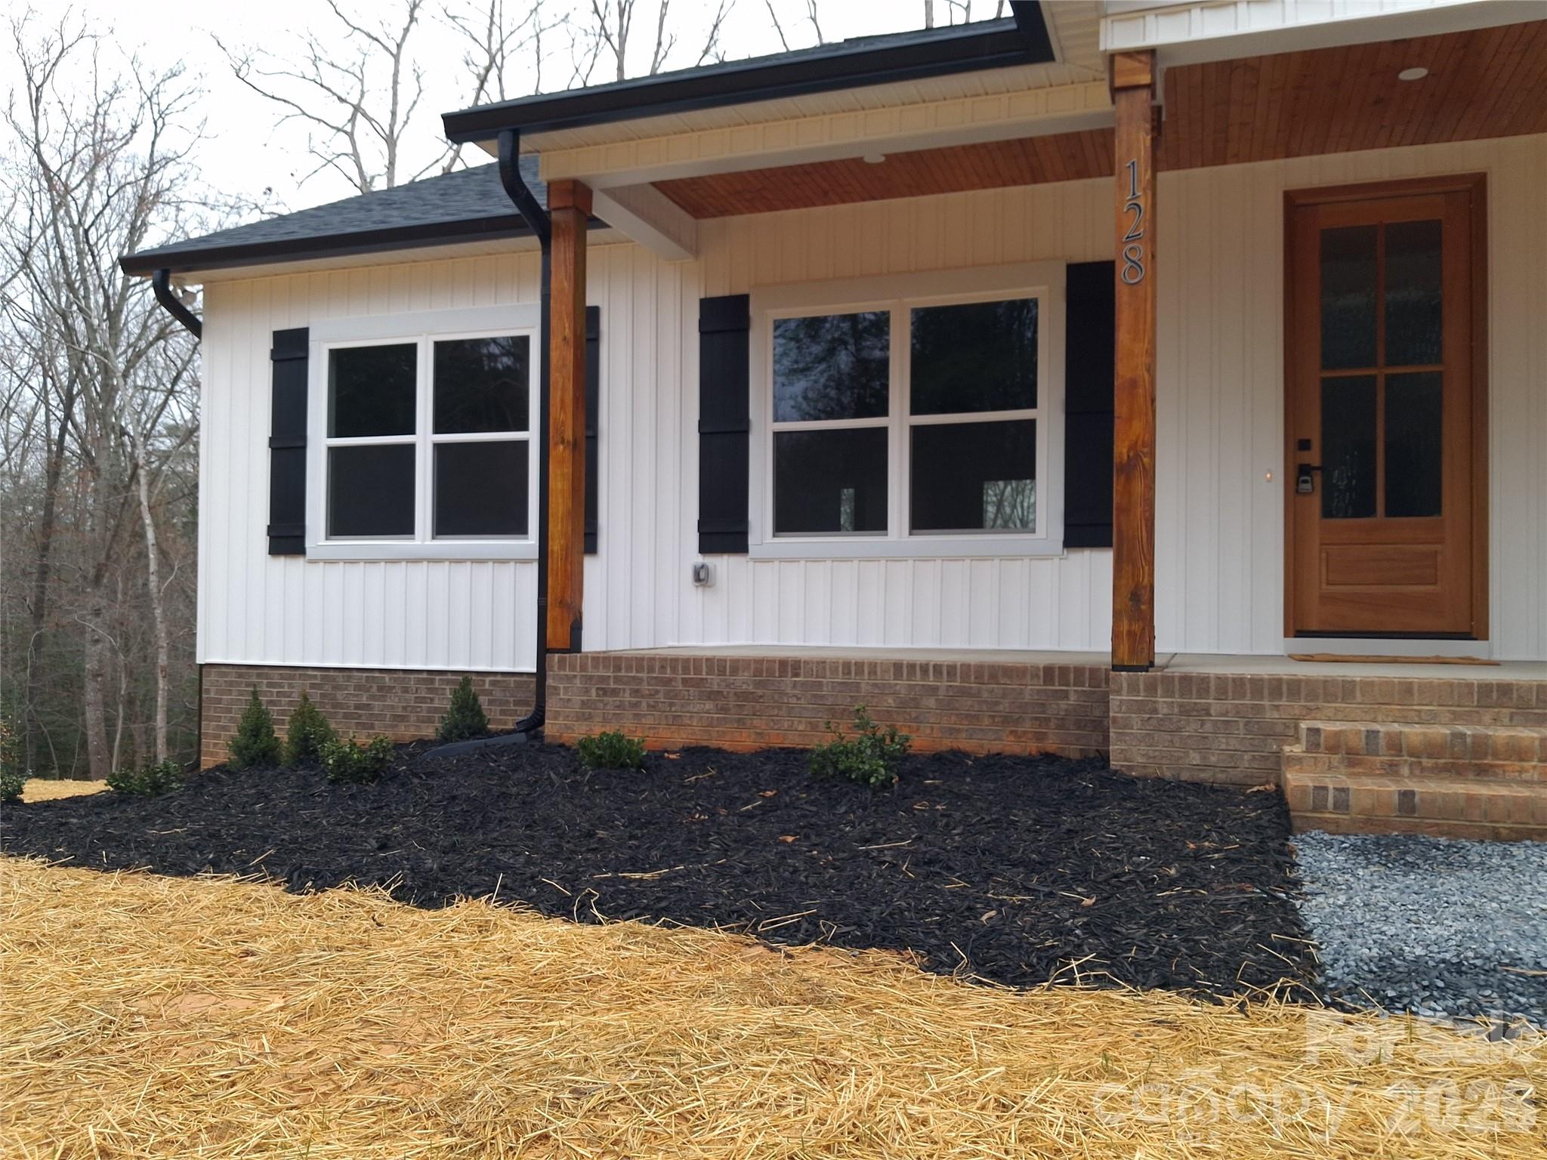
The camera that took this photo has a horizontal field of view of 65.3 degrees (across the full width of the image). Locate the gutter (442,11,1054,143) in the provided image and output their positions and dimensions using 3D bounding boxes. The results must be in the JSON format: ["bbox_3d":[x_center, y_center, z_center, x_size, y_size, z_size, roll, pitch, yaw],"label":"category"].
[{"bbox_3d":[-0.233,-2.430,5.976,3.160,0.115,0.140,0,-1,19],"label":"gutter"}]

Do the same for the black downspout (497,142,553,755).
[{"bbox_3d":[-1.387,-0.758,6.548,0.250,3.190,0.520,0,-1,19],"label":"black downspout"}]

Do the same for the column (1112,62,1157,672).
[{"bbox_3d":[1.513,-0.908,5.077,0.165,2.580,0.165,0,-1,19],"label":"column"}]

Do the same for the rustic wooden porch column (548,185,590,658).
[{"bbox_3d":[-1.145,-0.898,6.706,0.165,2.600,0.165,0,-1,19],"label":"rustic wooden porch column"}]

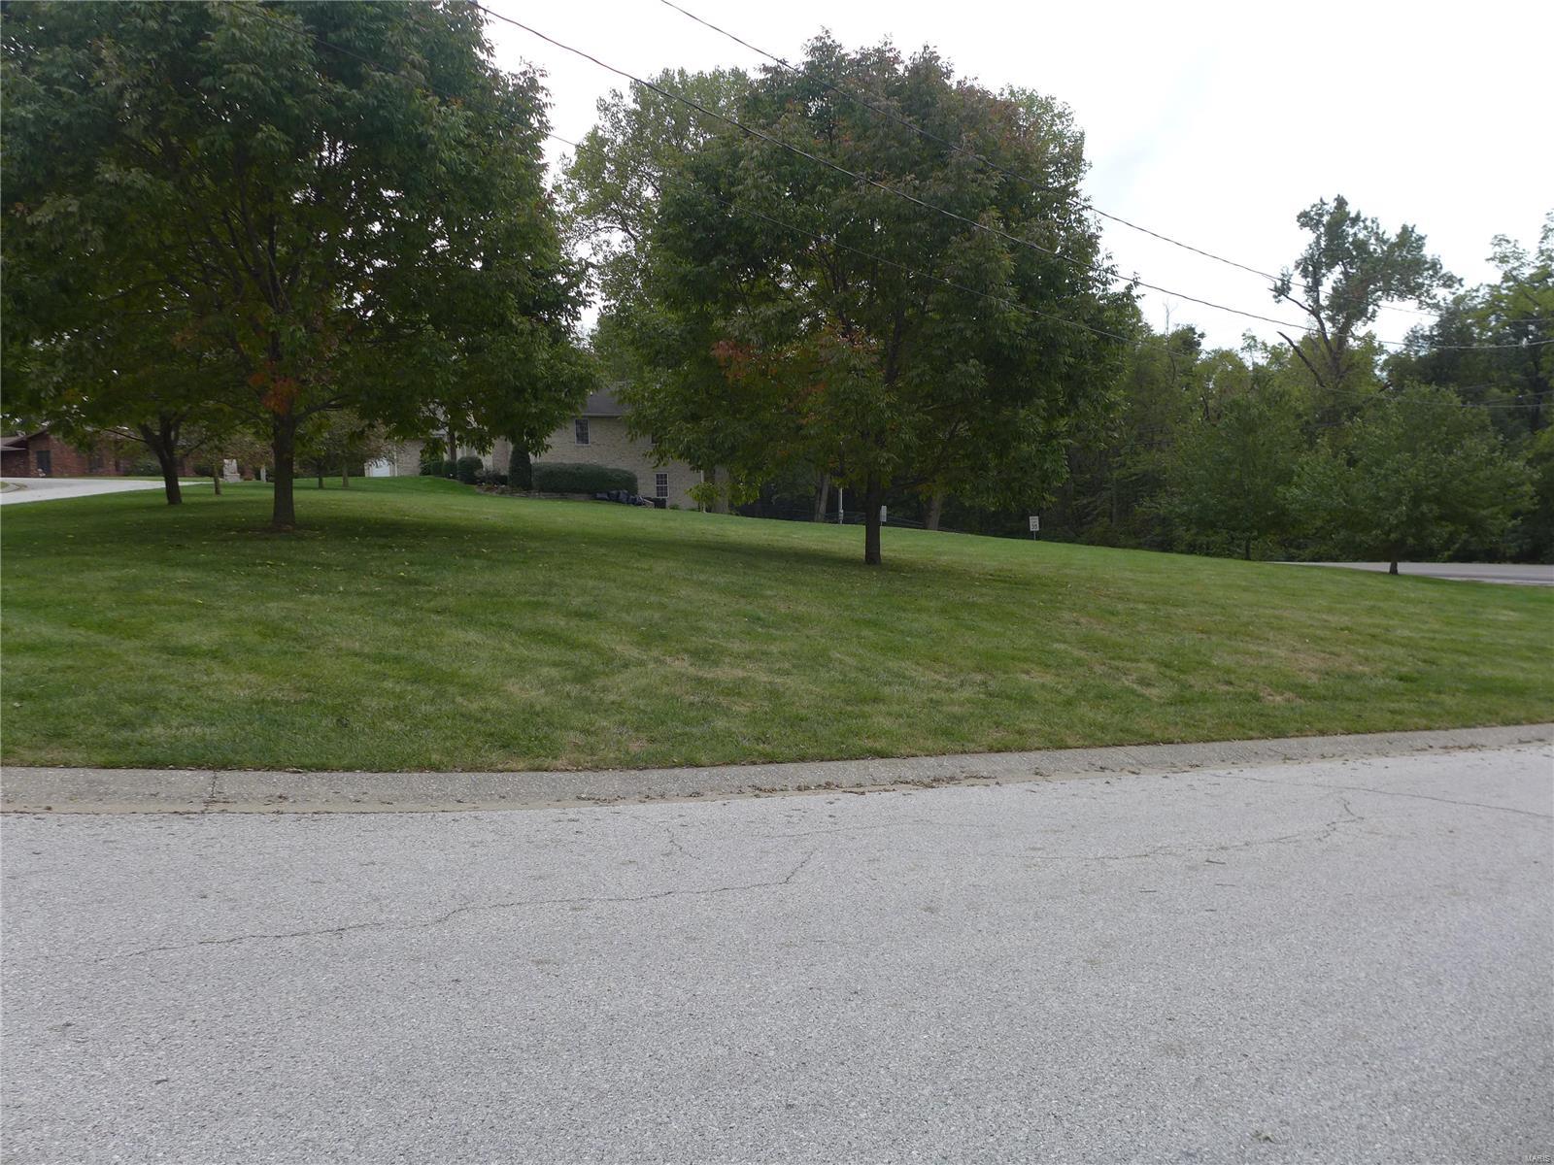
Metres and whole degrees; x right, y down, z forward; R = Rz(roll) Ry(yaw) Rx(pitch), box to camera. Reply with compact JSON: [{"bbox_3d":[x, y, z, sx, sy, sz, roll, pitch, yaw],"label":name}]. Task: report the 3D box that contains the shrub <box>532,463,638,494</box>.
[{"bbox_3d":[-9.792,-5.299,55.000,5.390,1.610,1.800,0,3,0],"label":"shrub"}]

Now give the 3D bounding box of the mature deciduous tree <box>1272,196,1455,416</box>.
[{"bbox_3d":[31.598,-10.979,58.000,9.800,19.670,9.310,0,3,0],"label":"mature deciduous tree"}]

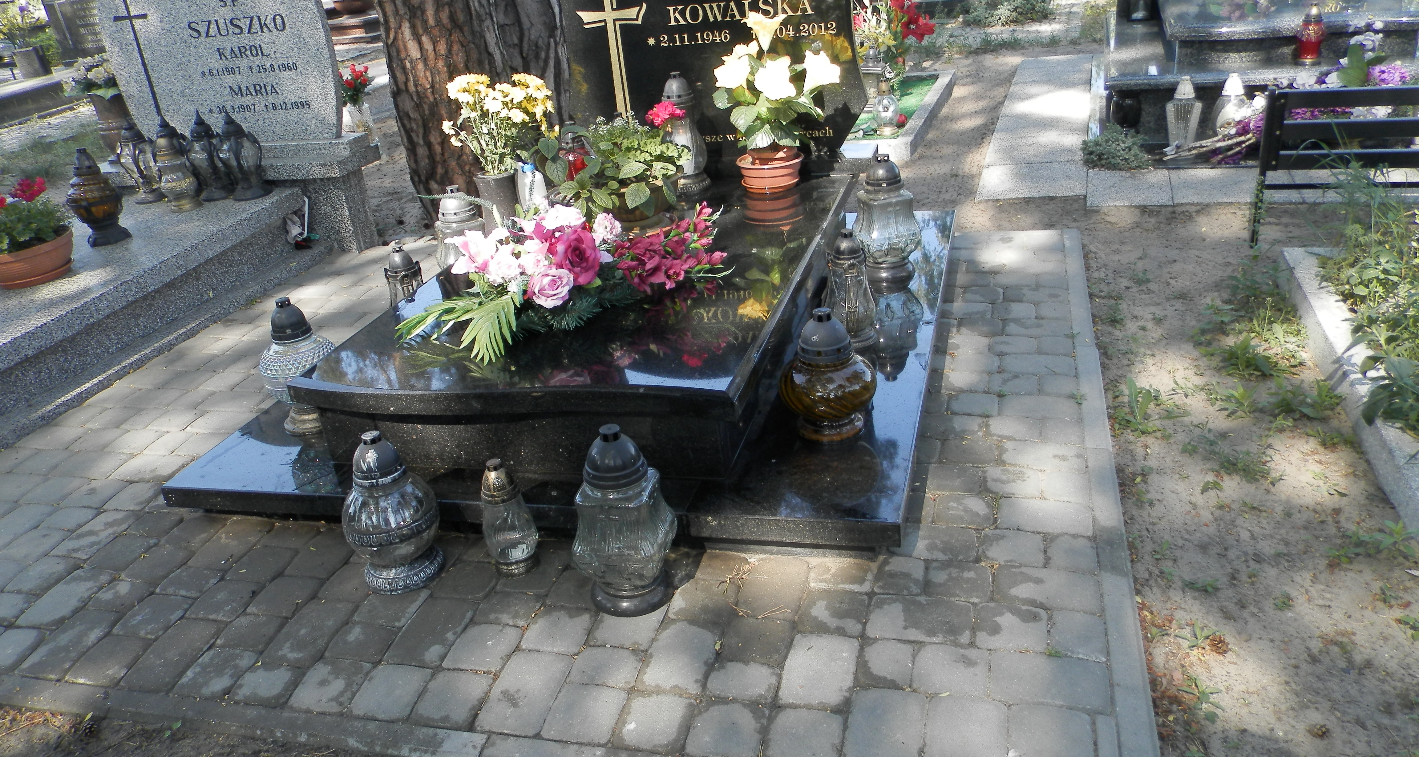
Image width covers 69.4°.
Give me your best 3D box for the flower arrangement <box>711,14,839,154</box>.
[{"bbox_3d":[0.207,-0.908,3.159,0.420,0.430,0.360,1,26,17],"label":"flower arrangement"}]

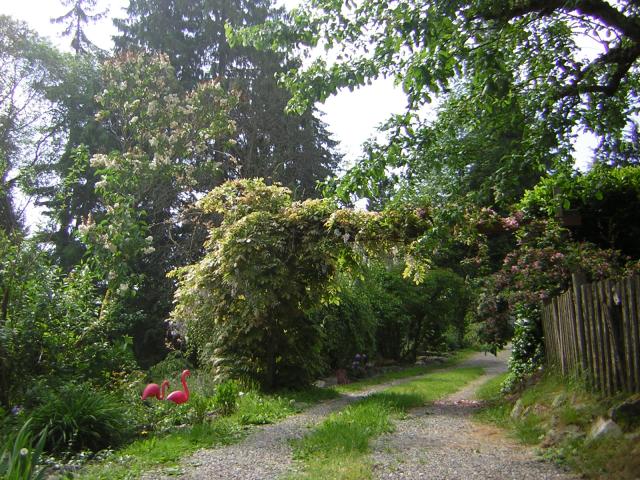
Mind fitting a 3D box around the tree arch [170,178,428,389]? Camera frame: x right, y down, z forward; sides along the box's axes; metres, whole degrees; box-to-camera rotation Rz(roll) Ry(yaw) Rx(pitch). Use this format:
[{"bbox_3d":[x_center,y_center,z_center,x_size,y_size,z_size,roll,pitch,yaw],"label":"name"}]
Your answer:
[{"bbox_3d":[-0.407,0.863,13.200,4.800,4.000,2.600,-2,-8,18],"label":"tree arch"}]

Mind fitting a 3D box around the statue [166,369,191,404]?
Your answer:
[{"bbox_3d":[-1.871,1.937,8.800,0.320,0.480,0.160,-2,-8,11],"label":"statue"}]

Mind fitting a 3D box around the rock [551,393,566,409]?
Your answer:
[{"bbox_3d":[2.938,1.977,8.200,0.190,0.190,0.160,-2,-8,12],"label":"rock"}]

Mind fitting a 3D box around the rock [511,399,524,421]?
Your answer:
[{"bbox_3d":[2.552,2.190,8.600,0.180,0.270,0.180,-2,-8,12],"label":"rock"}]

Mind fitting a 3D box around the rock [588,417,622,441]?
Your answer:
[{"bbox_3d":[2.917,1.926,6.800,0.330,0.240,0.280,-2,-8,12],"label":"rock"}]

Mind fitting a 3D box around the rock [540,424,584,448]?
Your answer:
[{"bbox_3d":[2.532,2.052,6.950,0.430,0.250,0.320,-2,-8,12],"label":"rock"}]

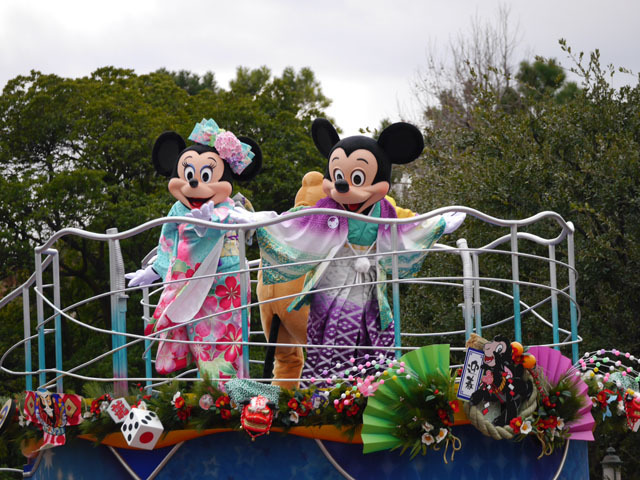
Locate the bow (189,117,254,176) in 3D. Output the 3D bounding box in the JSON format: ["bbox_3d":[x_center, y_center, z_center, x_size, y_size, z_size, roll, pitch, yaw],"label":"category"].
[{"bbox_3d":[-0.599,-0.568,20.900,0.390,0.190,0.180,34,-3,9],"label":"bow"}]

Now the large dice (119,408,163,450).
[{"bbox_3d":[-1.051,1.122,20.400,0.160,0.160,0.160,12,34,-29],"label":"large dice"}]

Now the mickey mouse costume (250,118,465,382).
[{"bbox_3d":[0.229,0.125,21.000,1.300,1.700,0.680,-1,-5,3],"label":"mickey mouse costume"}]

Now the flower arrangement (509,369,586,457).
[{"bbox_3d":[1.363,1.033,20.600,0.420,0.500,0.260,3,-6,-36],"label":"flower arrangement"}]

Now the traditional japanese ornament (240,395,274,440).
[{"bbox_3d":[-0.367,1.043,20.200,0.190,0.250,0.200,8,3,4],"label":"traditional japanese ornament"}]

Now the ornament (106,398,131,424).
[{"bbox_3d":[-1.192,1.019,20.500,0.125,0.148,0.050,-35,-2,5],"label":"ornament"}]

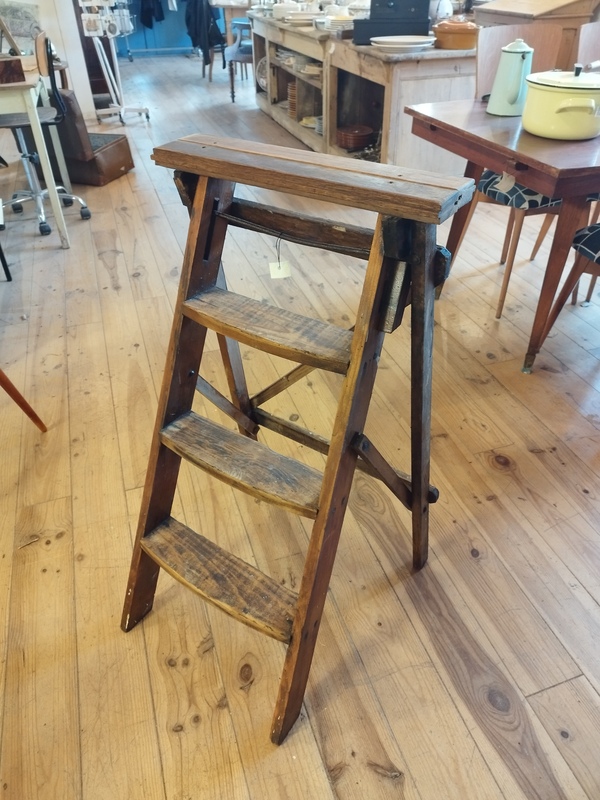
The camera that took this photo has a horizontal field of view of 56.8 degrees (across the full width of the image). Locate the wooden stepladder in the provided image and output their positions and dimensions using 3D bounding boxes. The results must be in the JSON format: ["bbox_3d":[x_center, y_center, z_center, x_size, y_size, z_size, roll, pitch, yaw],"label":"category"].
[{"bbox_3d":[-0.064,0.083,1.004,0.546,0.908,0.529,22,44,25],"label":"wooden stepladder"}]

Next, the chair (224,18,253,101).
[{"bbox_3d":[-0.392,-3.341,5.362,0.540,0.750,0.560,3,39,5],"label":"chair"}]

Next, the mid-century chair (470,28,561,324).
[{"bbox_3d":[0.888,-0.866,2.167,0.425,0.908,0.529,-13,41,-15],"label":"mid-century chair"}]

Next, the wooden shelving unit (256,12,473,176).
[{"bbox_3d":[0.330,-2.344,4.134,0.747,0.736,2.875,-13,41,-15],"label":"wooden shelving unit"}]

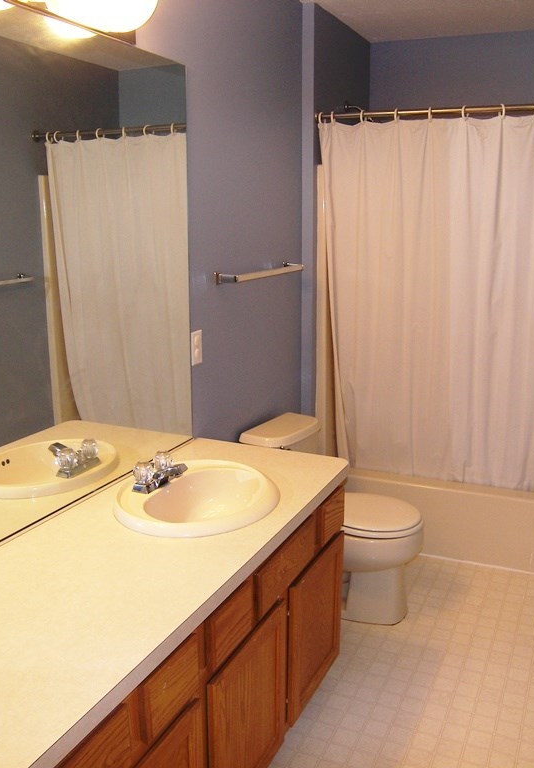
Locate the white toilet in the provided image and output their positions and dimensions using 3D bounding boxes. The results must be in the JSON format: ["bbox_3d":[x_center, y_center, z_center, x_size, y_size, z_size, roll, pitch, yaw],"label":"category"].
[{"bbox_3d":[0.310,0.544,2.967,0.708,0.703,0.487,5,14,23],"label":"white toilet"}]

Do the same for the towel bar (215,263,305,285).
[{"bbox_3d":[-0.017,-0.444,2.820,0.084,0.043,0.659,5,14,23],"label":"towel bar"}]

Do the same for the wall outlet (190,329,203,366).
[{"bbox_3d":[-0.238,-0.125,2.474,0.008,0.117,0.073,5,14,23],"label":"wall outlet"}]

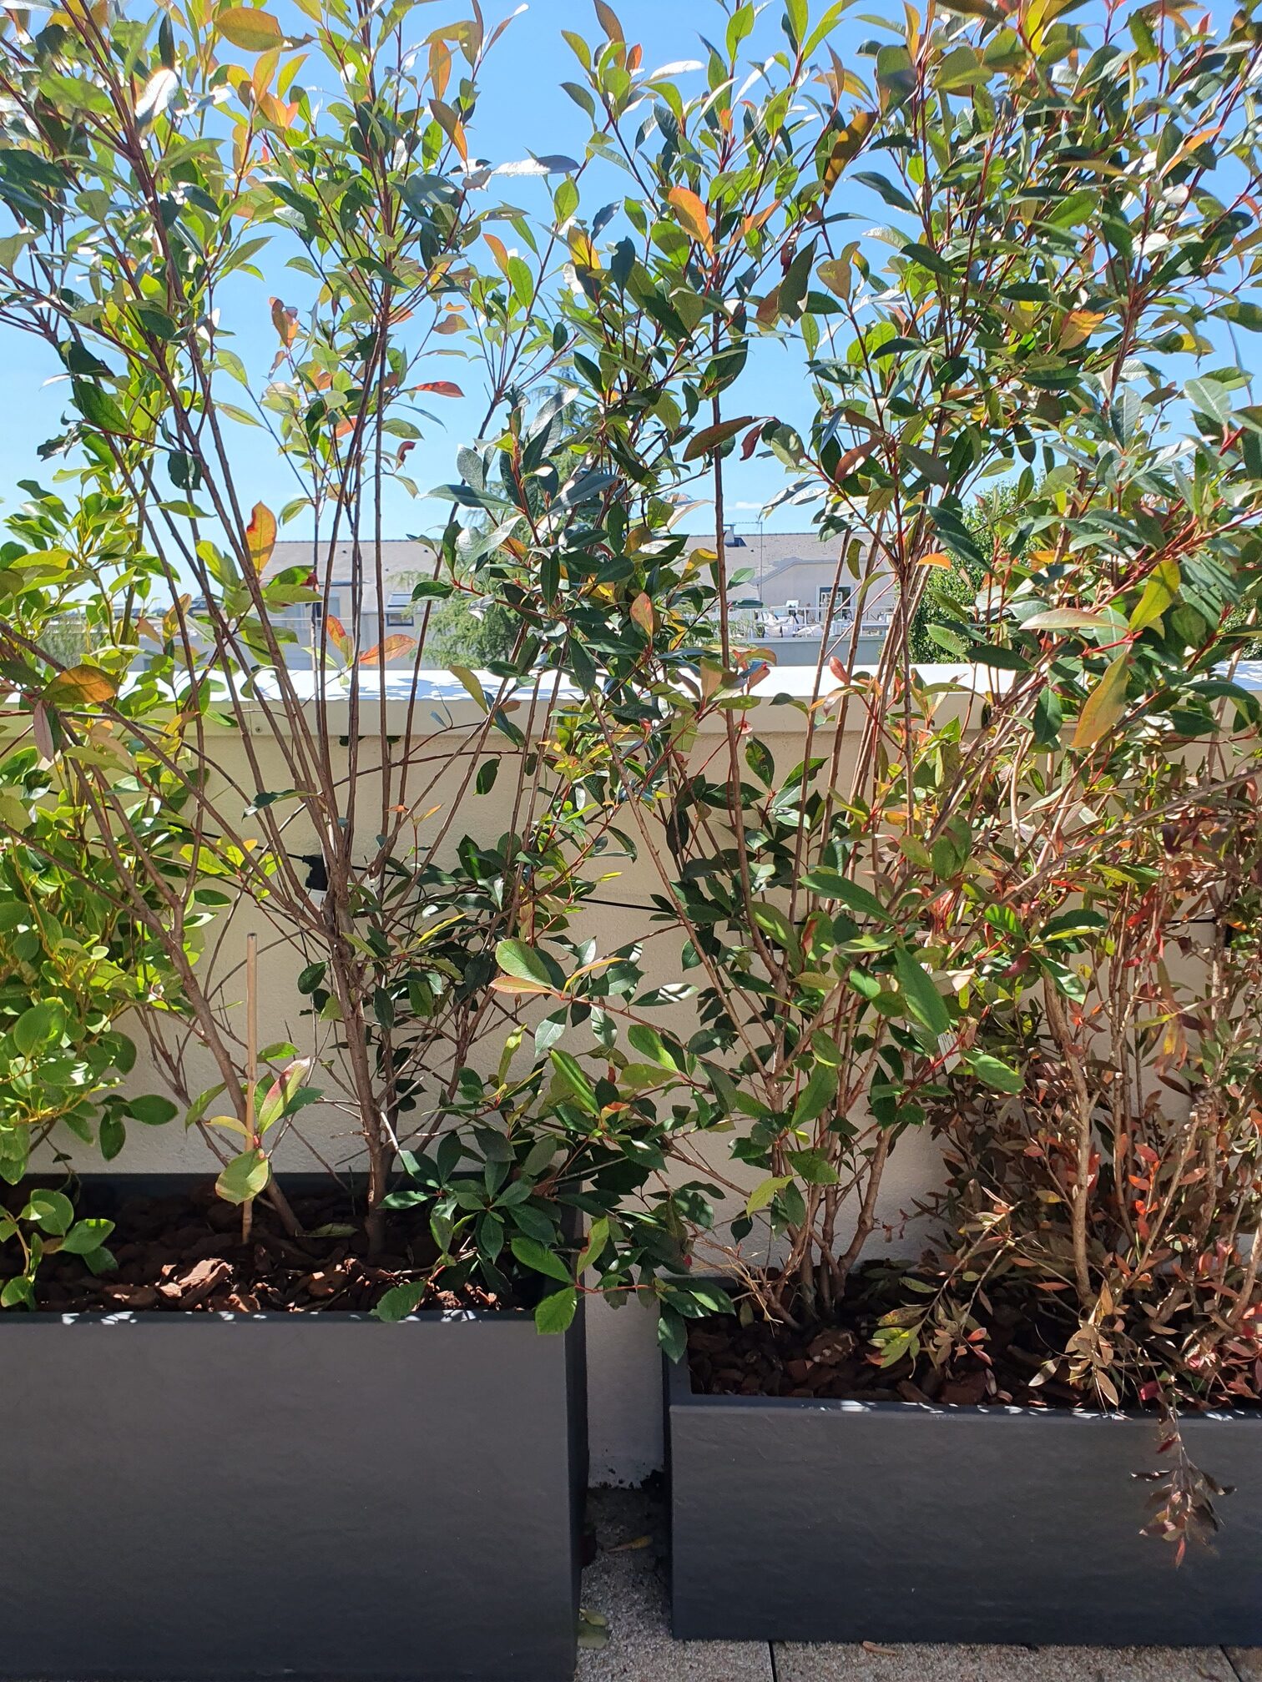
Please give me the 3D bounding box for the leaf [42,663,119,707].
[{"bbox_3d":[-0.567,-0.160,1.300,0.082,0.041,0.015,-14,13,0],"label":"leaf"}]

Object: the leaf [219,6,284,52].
[{"bbox_3d":[-0.370,-0.789,1.230,0.071,0.040,0.015,15,29,0],"label":"leaf"}]

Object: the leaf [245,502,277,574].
[{"bbox_3d":[-0.402,-0.329,1.370,0.034,0.078,0.015,1,0,-17],"label":"leaf"}]

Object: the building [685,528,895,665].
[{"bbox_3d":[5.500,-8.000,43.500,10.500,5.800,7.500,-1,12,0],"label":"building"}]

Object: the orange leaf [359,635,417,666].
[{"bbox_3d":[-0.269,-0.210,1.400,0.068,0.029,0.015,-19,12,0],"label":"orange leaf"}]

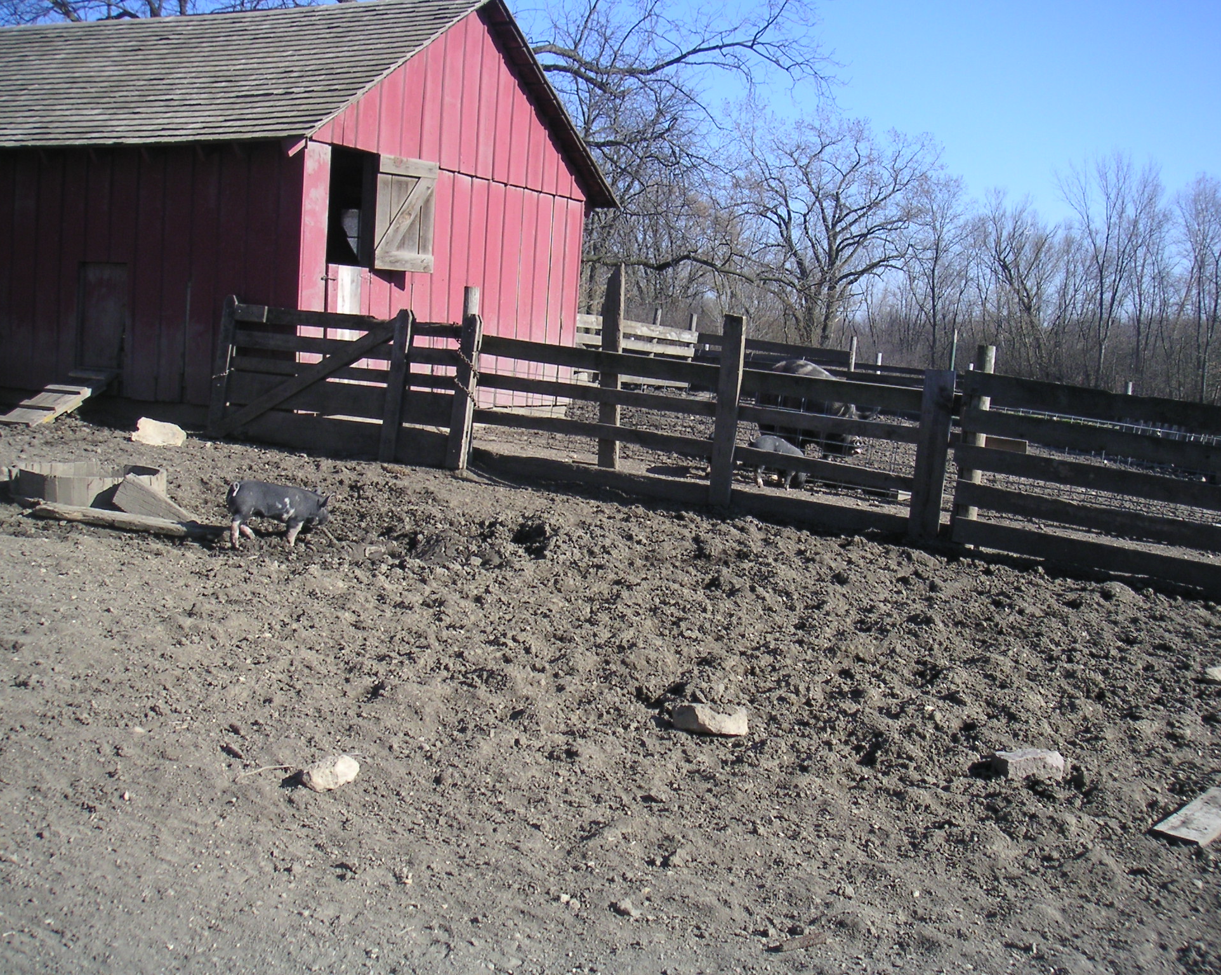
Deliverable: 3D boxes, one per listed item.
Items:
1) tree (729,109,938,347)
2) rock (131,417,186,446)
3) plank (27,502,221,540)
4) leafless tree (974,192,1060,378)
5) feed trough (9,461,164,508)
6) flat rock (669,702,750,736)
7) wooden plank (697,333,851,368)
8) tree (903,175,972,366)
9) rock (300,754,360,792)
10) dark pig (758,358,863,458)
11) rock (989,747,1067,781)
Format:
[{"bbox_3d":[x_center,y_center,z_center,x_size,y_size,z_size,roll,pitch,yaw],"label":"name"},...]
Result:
[{"bbox_3d":[8.592,-9.884,55.000,7.800,9.200,7.200,4,6,8],"label":"tree"},{"bbox_3d":[-3.511,-0.434,11.100,0.390,0.180,0.260,2,6,-18],"label":"rock"},{"bbox_3d":[-2.803,0.193,8.214,1.220,0.080,0.180,5,9,21],"label":"plank"},{"bbox_3d":[16.553,-8.235,58.000,3.300,7.600,3.200,5,6,15],"label":"leafless tree"},{"bbox_3d":[-3.371,-0.016,9.188,0.950,0.190,0.820,-2,9,-20],"label":"feed trough"},{"bbox_3d":[0.334,0.785,4.815,0.240,0.080,0.130,1,8,-4],"label":"flat rock"},{"bbox_3d":[2.370,-2.044,20.900,2.420,0.155,0.040,11,8,30],"label":"wooden plank"},{"bbox_3d":[13.312,-8.772,58.000,2.700,7.800,2.700,4,6,12],"label":"tree"},{"bbox_3d":[-0.828,0.843,4.209,0.155,0.080,0.115,-2,9,-24],"label":"rock"},{"bbox_3d":[1.789,-0.695,12.600,0.450,0.870,1.400,0,7,-31],"label":"dark pig"},{"bbox_3d":[1.304,0.866,4.463,0.185,0.075,0.125,1,8,-1],"label":"rock"}]

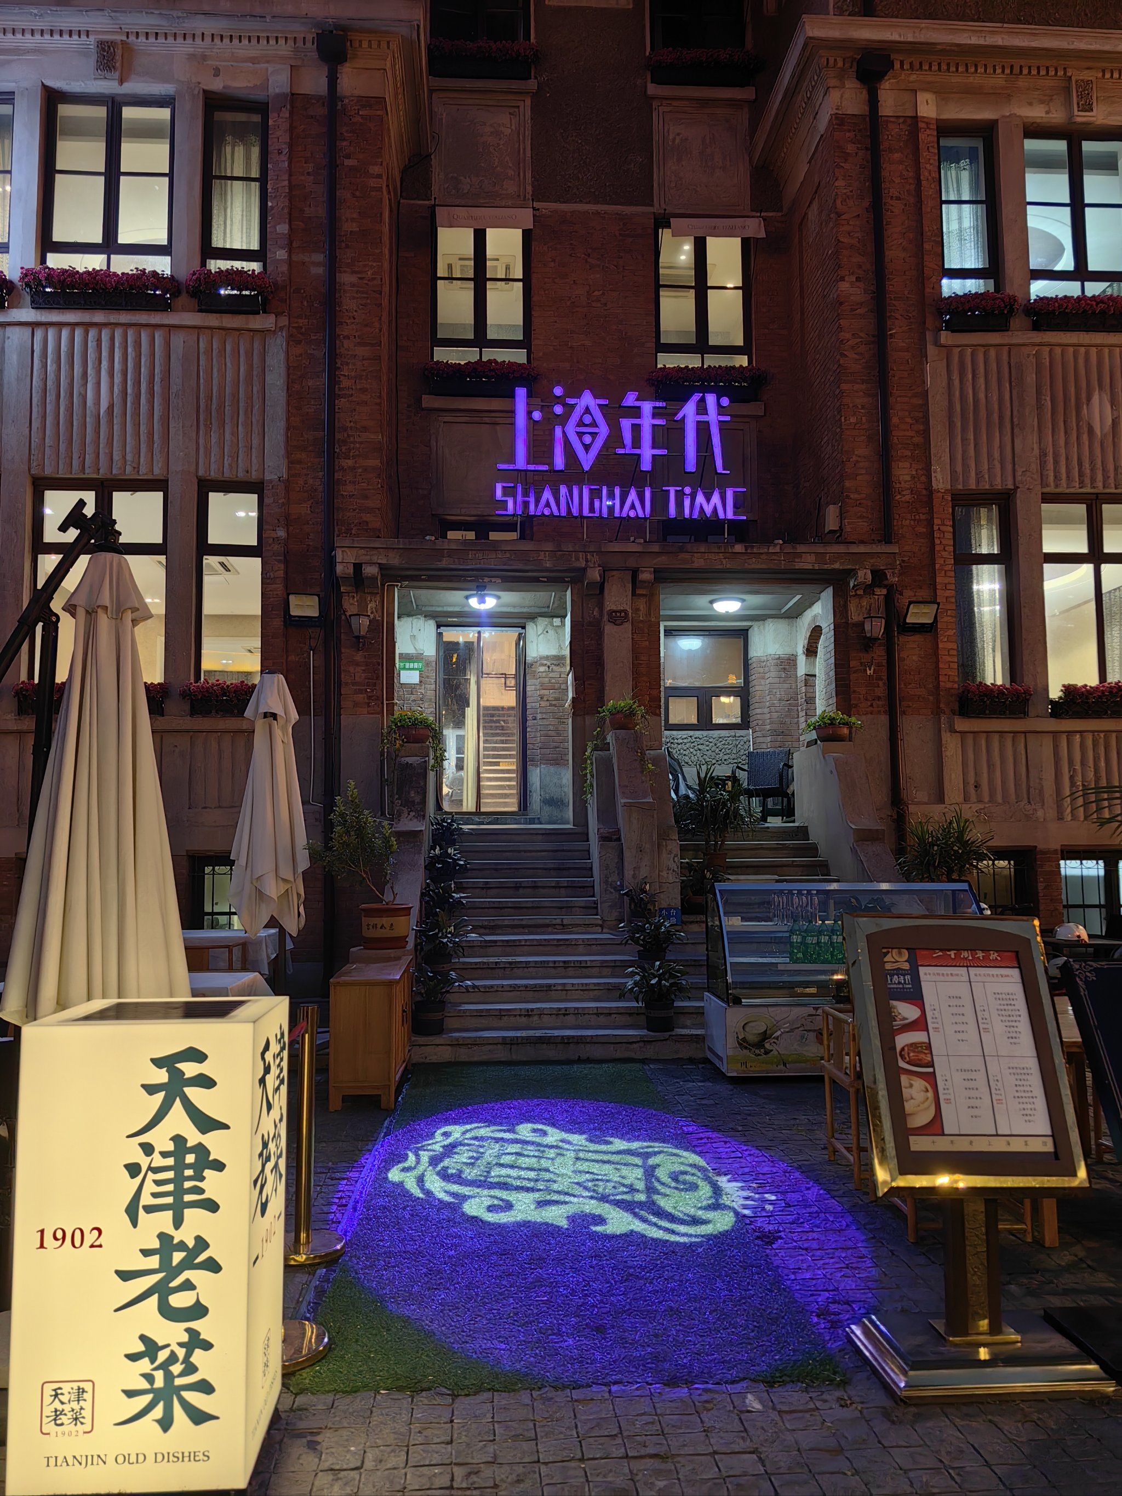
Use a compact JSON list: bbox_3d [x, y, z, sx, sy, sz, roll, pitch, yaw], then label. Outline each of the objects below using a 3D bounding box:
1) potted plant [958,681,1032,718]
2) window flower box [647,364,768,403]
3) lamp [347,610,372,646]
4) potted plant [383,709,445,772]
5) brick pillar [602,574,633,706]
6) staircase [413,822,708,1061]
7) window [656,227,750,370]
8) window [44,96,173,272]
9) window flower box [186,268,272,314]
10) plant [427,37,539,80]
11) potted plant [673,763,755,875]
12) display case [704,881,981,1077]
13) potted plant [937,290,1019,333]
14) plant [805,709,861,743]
[{"bbox_3d":[4.290,-0.472,11.633,0.712,0.359,0.280,0,-5,-4],"label":"potted plant"},{"bbox_3d":[1.678,-4.169,13.478,1.400,0.481,0.320,0,-5,-4],"label":"window flower box"},{"bbox_3d":[-1.939,-1.148,11.263,0.234,0.353,0.250,0,-5,-4],"label":"lamp"},{"bbox_3d":[-1.388,-0.069,11.060,0.570,0.598,0.480,0,-5,-4],"label":"potted plant"},{"bbox_3d":[0.545,-0.967,11.537,0.293,1.521,0.300,0,-5,-4],"label":"brick pillar"},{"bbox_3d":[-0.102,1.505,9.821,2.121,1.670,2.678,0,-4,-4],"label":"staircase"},{"bbox_3d":[1.676,-5.306,13.874,1.117,1.871,0.150,0,-4,-4],"label":"window"},{"bbox_3d":[-4.528,-5.574,11.742,1.261,1.957,0.150,0,-4,-4],"label":"window"},{"bbox_3d":[-3.299,-4.493,11.663,0.821,0.465,0.300,0,-4,-9],"label":"window flower box"},{"bbox_3d":[-0.920,-8.010,13.745,1.290,0.480,0.320,0,-4,-4],"label":"plant"},{"bbox_3d":[1.386,0.644,10.643,0.710,0.998,0.660,0,-5,-4],"label":"potted plant"},{"bbox_3d":[1.959,1.578,8.195,1.800,1.240,0.730,0,-5,-4],"label":"display case"},{"bbox_3d":[4.156,-4.331,11.704,0.840,0.462,0.300,0,-5,-4],"label":"potted plant"},{"bbox_3d":[2.545,-0.205,10.905,0.523,0.324,0.380,0,-5,-4],"label":"plant"}]

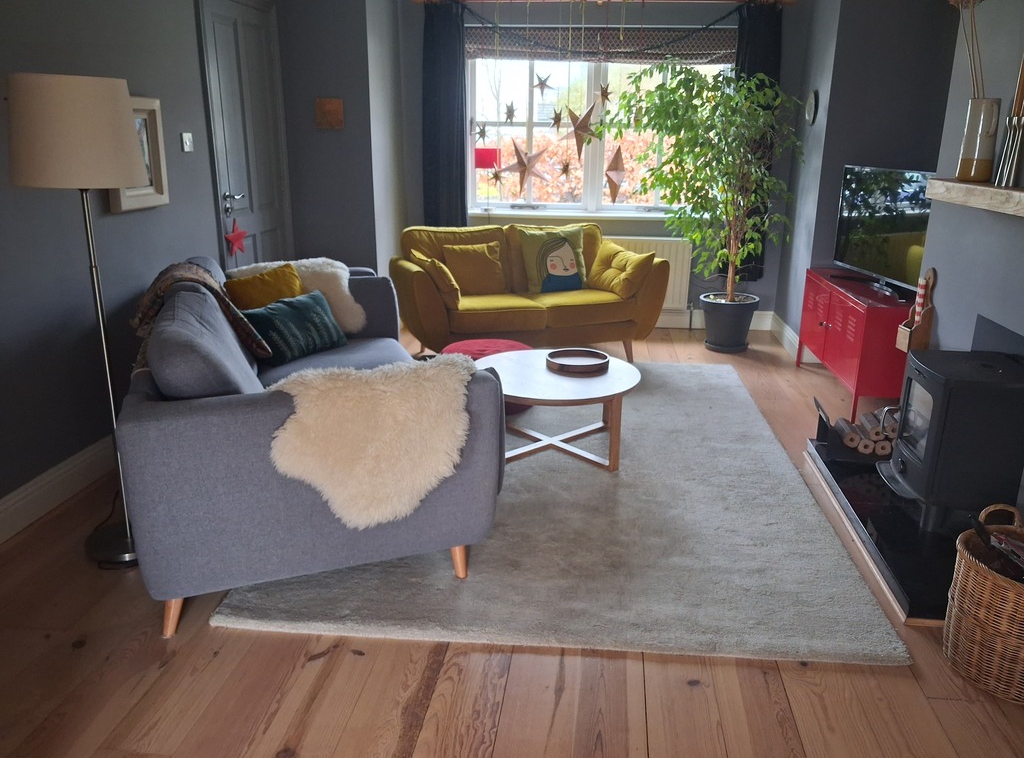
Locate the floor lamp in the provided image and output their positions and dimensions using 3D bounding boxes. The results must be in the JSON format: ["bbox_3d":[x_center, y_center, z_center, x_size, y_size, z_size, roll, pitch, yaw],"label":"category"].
[{"bbox_3d":[-1.359,-0.155,2.644,0.380,1.585,0.380,2,17,6],"label":"floor lamp"}]

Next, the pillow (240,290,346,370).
[{"bbox_3d":[-0.967,-0.235,3.580,0.130,0.300,0.470,-25,0,35],"label":"pillow"}]

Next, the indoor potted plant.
[{"bbox_3d":[1.254,-1.118,5.373,1.310,1.880,1.100,2,17,6],"label":"indoor potted plant"}]

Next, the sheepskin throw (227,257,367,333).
[{"bbox_3d":[-1.036,-0.396,3.877,0.640,0.390,0.320,-5,17,-19],"label":"sheepskin throw"}]

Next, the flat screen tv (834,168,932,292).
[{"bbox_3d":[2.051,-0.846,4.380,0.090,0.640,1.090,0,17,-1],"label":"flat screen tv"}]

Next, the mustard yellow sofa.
[{"bbox_3d":[0.085,-0.579,5.343,1.700,0.860,0.920,-4,17,-14],"label":"mustard yellow sofa"}]

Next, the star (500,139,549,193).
[{"bbox_3d":[0.088,-1.564,5.893,0.385,0.405,0.090,-2,17,-8],"label":"star"}]

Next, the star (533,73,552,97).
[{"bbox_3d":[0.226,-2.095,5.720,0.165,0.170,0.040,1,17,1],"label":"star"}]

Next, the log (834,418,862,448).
[{"bbox_3d":[1.510,0.242,3.578,0.074,0.074,0.200,3,17,10],"label":"log"}]

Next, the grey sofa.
[{"bbox_3d":[-0.839,0.026,3.140,1.050,0.910,1.890,-5,17,-19],"label":"grey sofa"}]

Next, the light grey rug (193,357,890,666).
[{"bbox_3d":[0.271,0.319,3.734,1.980,0.025,3.070,2,16,5],"label":"light grey rug"}]

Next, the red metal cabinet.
[{"bbox_3d":[2.018,-0.221,4.559,0.400,0.630,1.190,2,17,6],"label":"red metal cabinet"}]

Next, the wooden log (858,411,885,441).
[{"bbox_3d":[1.589,0.210,3.524,0.068,0.068,0.200,4,17,12],"label":"wooden log"}]

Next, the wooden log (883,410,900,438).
[{"bbox_3d":[1.681,0.197,3.571,0.070,0.070,0.220,4,17,13],"label":"wooden log"}]

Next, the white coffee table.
[{"bbox_3d":[0.189,0.141,3.666,0.810,0.365,0.810,2,16,7],"label":"white coffee table"}]

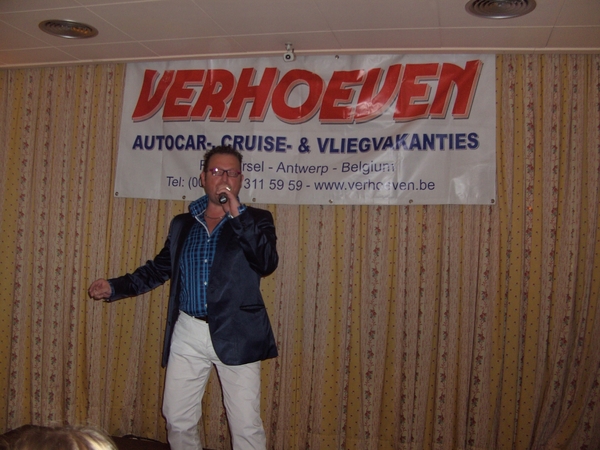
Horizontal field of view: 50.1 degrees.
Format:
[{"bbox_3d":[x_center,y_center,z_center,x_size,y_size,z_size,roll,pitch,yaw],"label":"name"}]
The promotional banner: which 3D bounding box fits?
[{"bbox_3d":[-0.027,-0.594,4.011,2.400,0.889,0.040,2,-2,13],"label":"promotional banner"}]

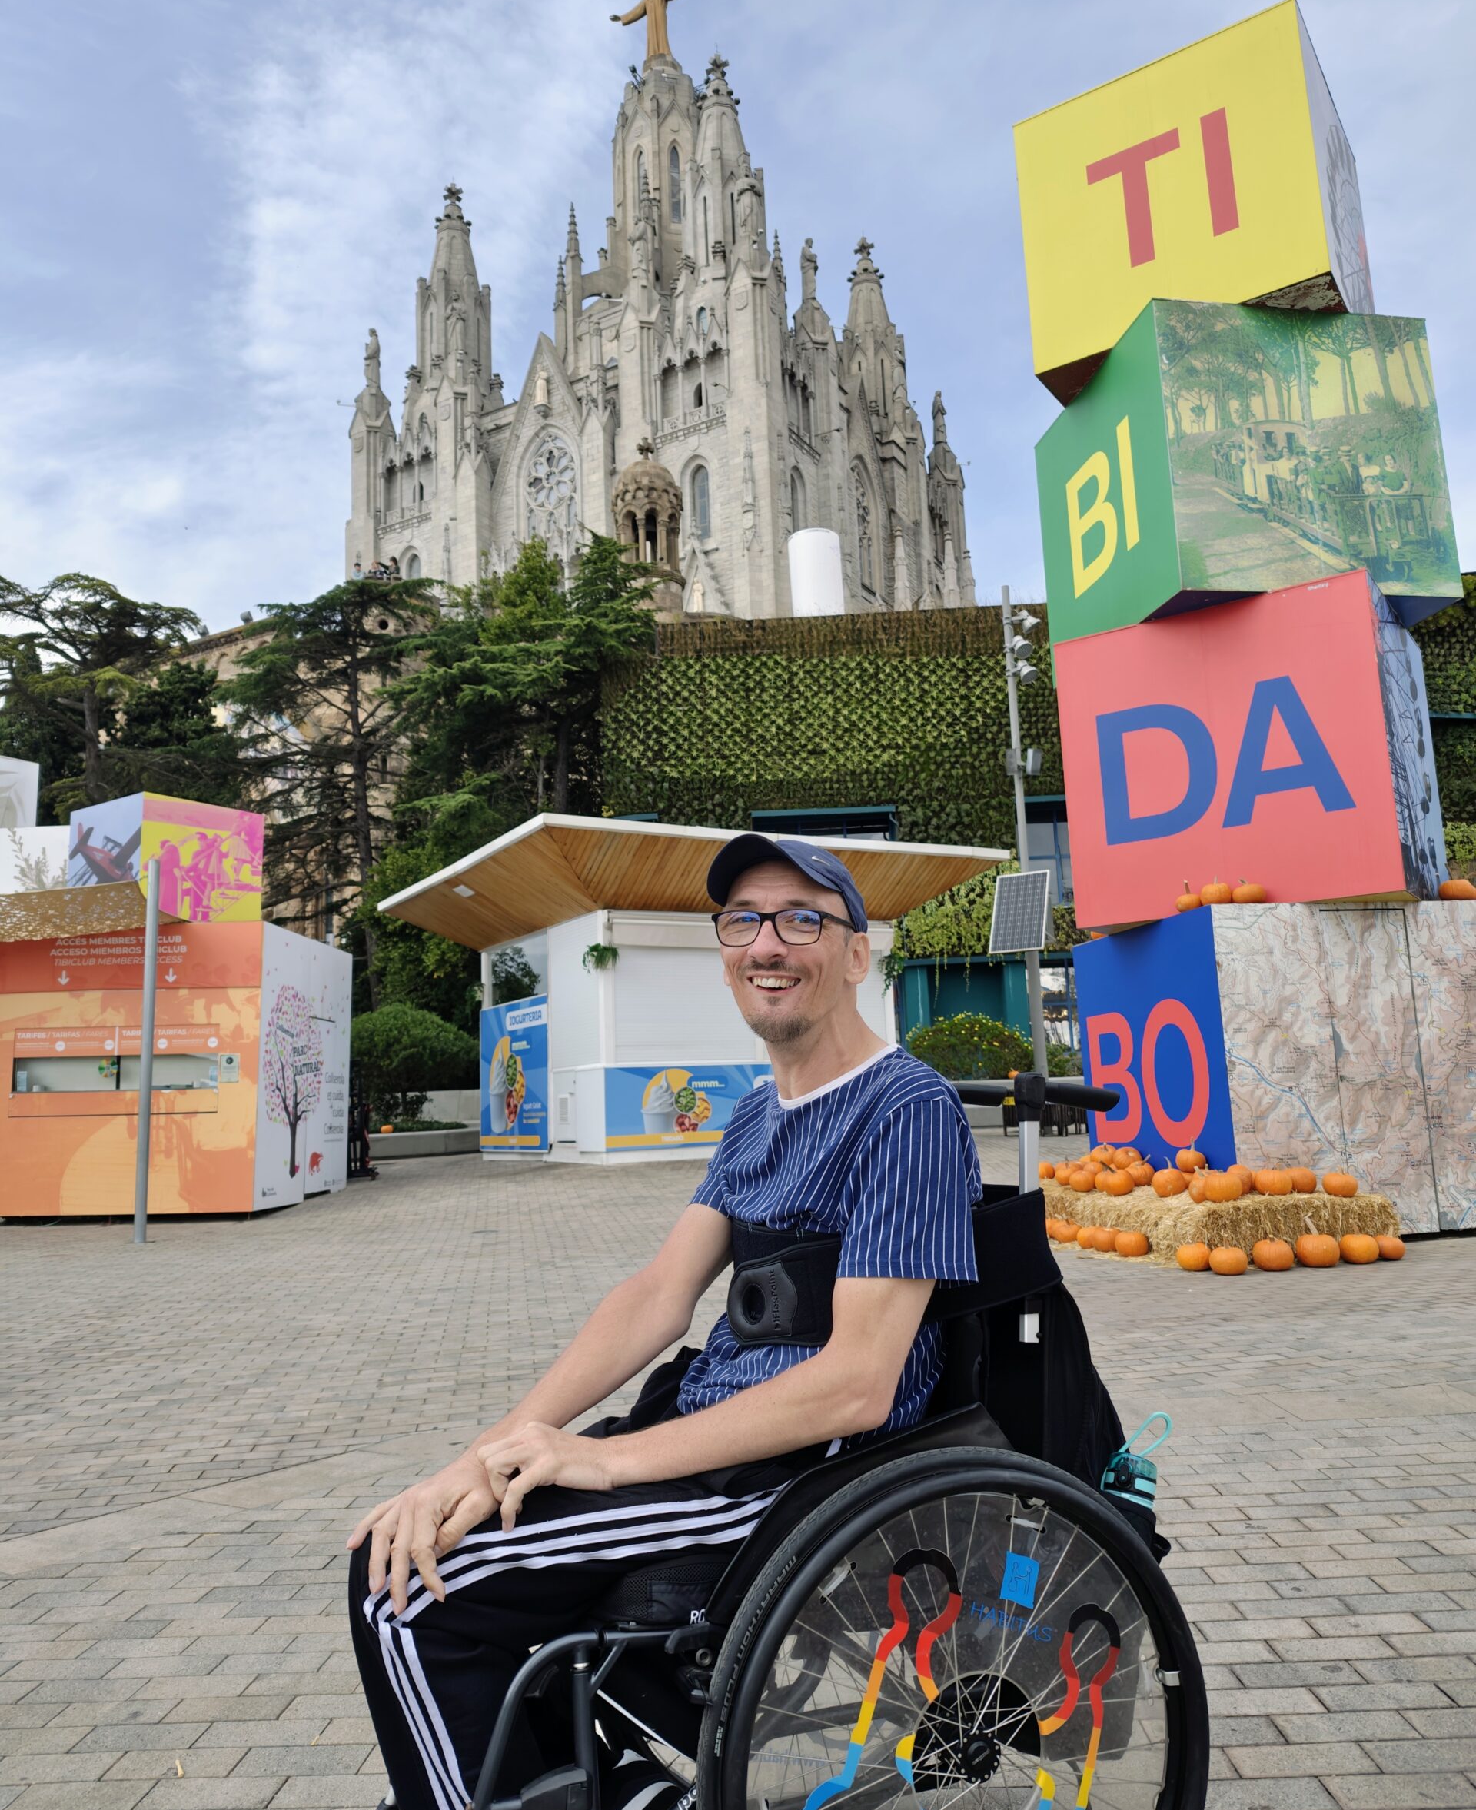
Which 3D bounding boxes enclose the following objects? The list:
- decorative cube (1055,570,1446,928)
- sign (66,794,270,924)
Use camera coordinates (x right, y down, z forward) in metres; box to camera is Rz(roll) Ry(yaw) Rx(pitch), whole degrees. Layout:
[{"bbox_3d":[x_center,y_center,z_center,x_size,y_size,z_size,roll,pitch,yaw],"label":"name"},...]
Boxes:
[{"bbox_3d":[3.653,-0.854,9.211,2.000,2.000,2.000,-8,-10,35],"label":"decorative cube"},{"bbox_3d":[-6.638,-0.326,15.197,1.512,1.512,1.512,-7,-10,35],"label":"sign"}]

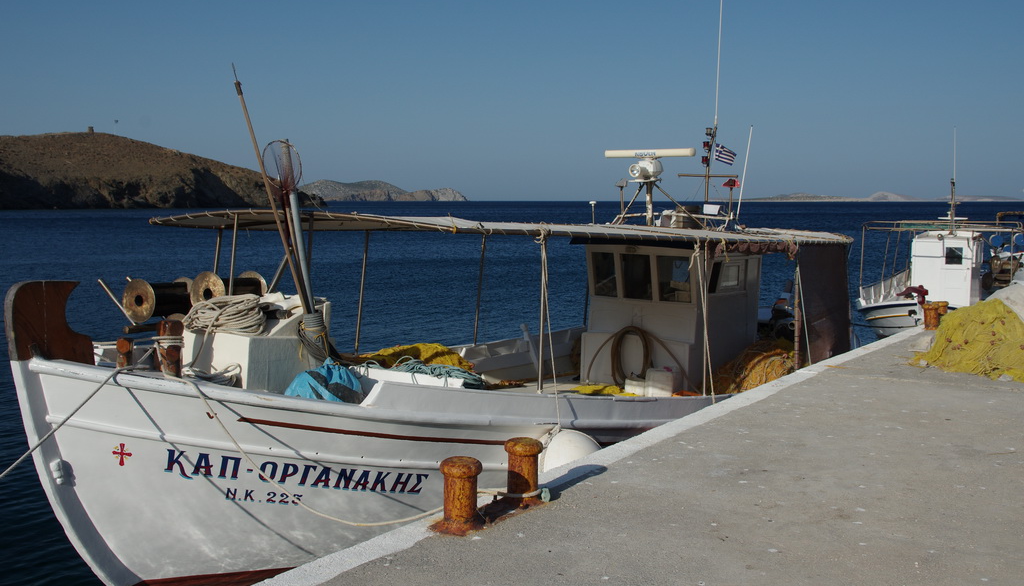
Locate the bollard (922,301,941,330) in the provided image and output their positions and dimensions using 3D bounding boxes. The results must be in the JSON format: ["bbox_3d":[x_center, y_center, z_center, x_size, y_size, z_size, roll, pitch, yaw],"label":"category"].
[{"bbox_3d":[5.595,0.307,13.975,0.240,0.360,0.240,4,6,36],"label":"bollard"}]

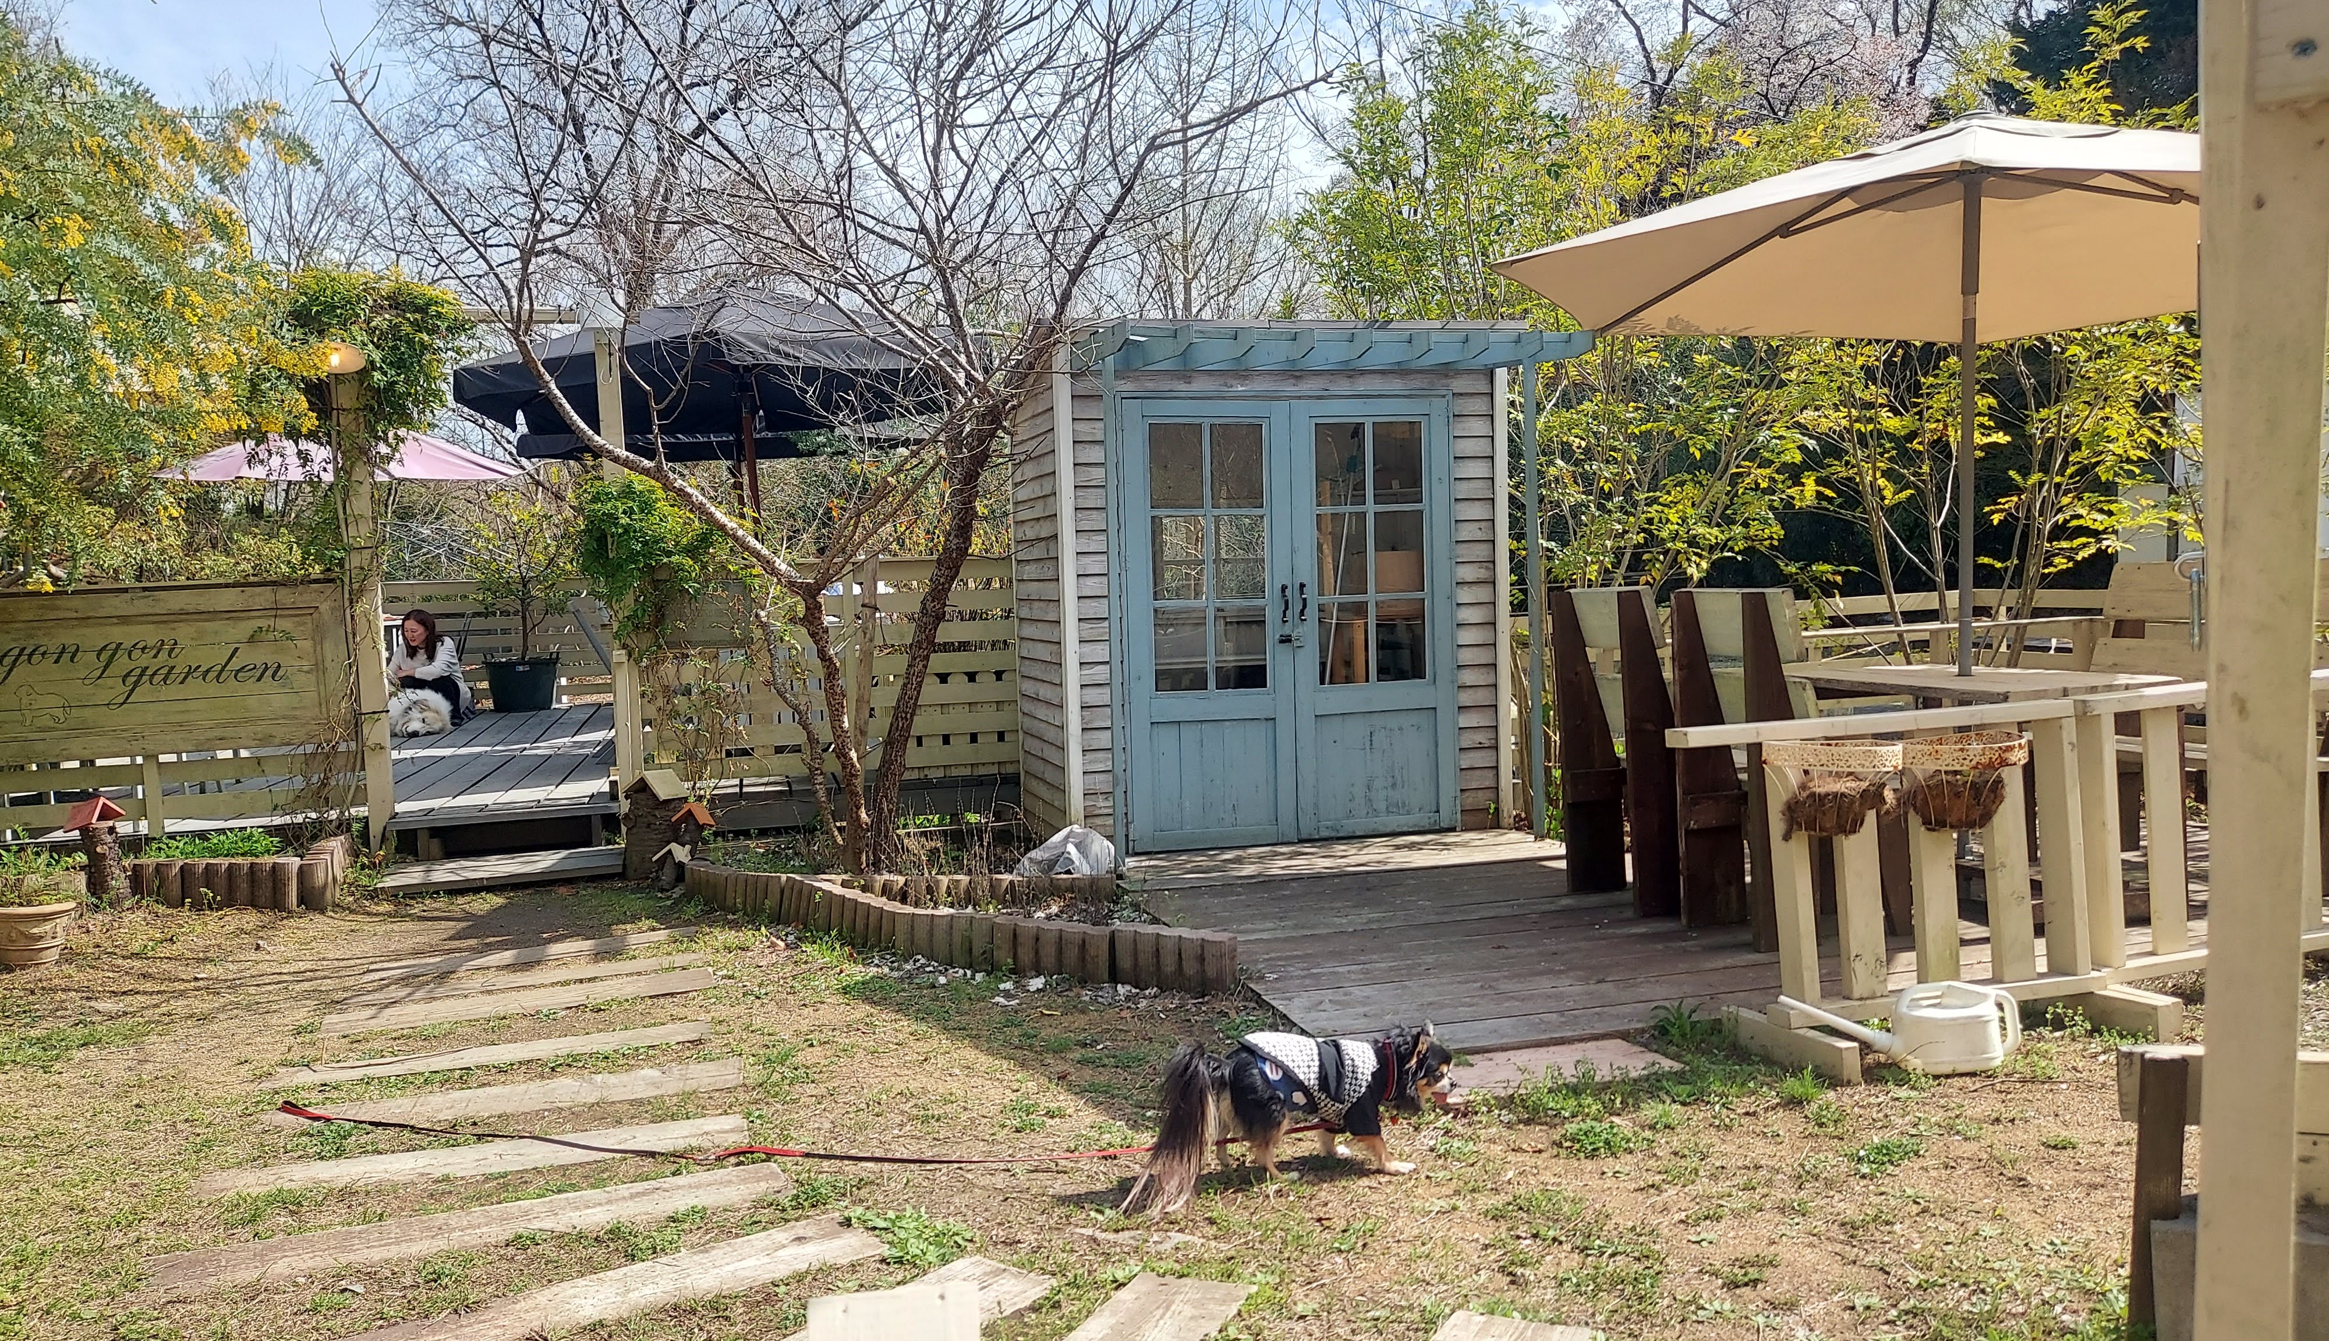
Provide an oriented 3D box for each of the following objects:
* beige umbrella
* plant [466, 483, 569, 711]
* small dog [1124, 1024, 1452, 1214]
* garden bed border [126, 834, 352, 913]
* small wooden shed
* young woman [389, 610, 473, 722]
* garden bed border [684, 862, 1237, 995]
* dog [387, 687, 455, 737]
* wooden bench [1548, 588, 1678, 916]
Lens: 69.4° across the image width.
[{"bbox_3d":[2.534,-0.531,5.283,2.704,2.365,3.031,0,4,26],"label":"beige umbrella"},{"bbox_3d":[-4.500,-0.513,11.700,0.700,1.600,0.700,-2,3,0],"label":"plant"},{"bbox_3d":[0.233,0.771,3.006,0.580,0.277,0.190,-2,3,-14],"label":"small dog"},{"bbox_3d":[-3.155,0.703,5.893,0.800,0.160,0.700,-1,3,2],"label":"garden bed border"},{"bbox_3d":[0.441,-0.337,6.453,1.795,1.979,1.561,-2,3,-15],"label":"small wooden shed"},{"bbox_3d":[-4.583,-0.011,10.500,0.600,0.740,0.480,-4,4,-32],"label":"young woman"},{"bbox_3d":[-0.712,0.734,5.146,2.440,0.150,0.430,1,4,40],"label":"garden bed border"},{"bbox_3d":[-4.408,0.242,9.950,0.400,0.300,0.580,-2,3,-12],"label":"dog"},{"bbox_3d":[1.533,0.222,5.084,0.551,0.938,0.490,-2,3,-15],"label":"wooden bench"}]

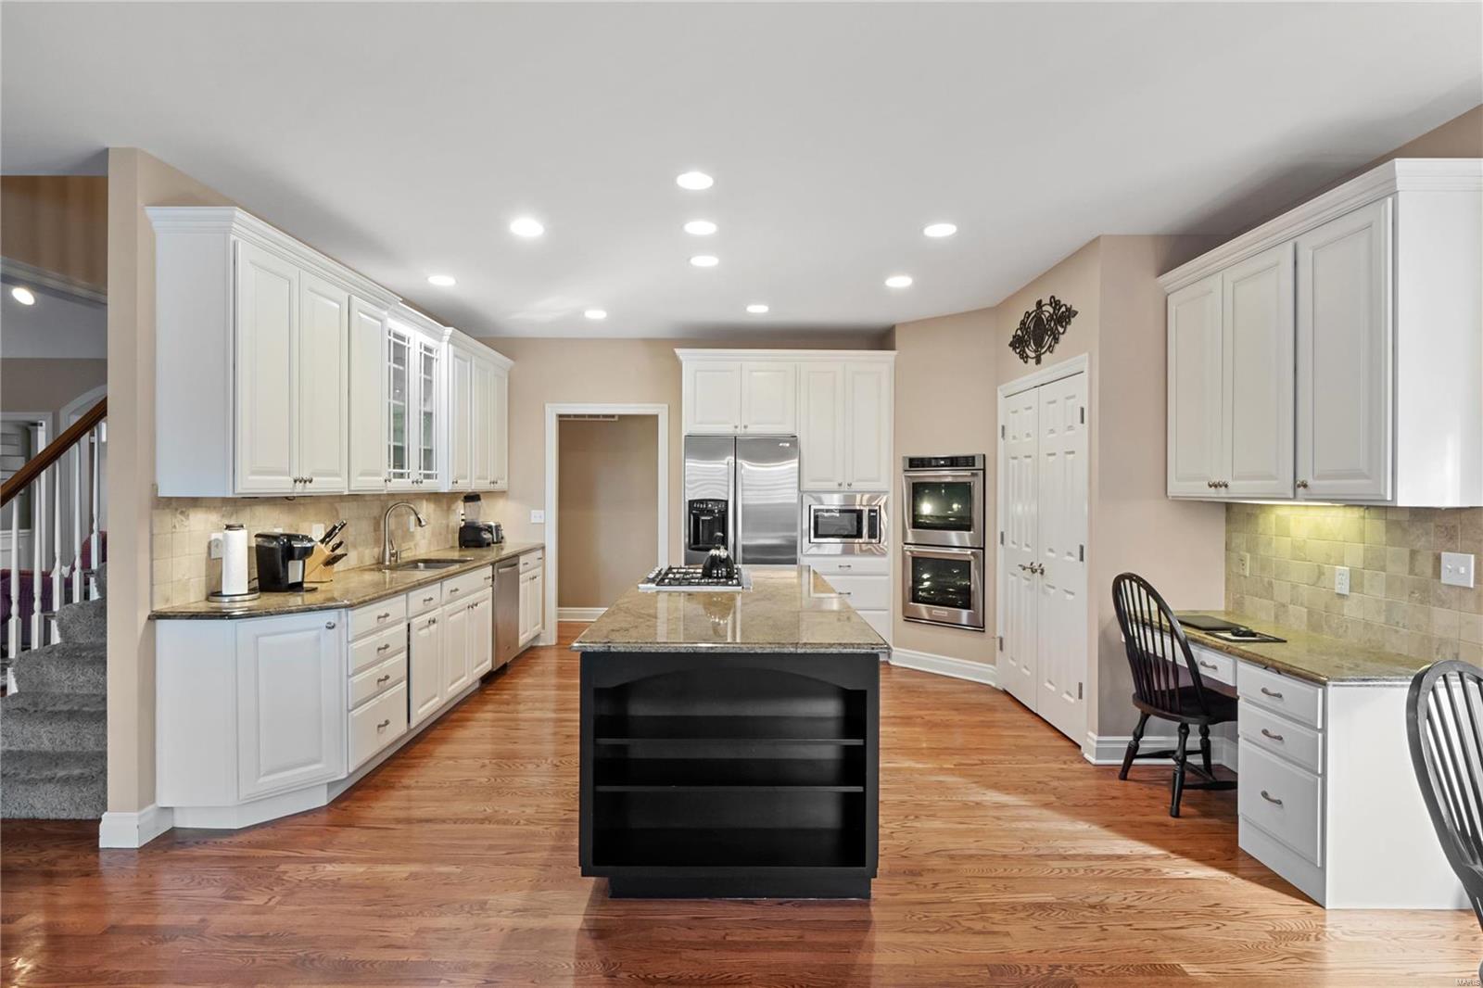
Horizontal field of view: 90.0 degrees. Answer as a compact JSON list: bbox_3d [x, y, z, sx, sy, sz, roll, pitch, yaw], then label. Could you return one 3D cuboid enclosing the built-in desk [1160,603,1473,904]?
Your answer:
[{"bbox_3d":[2.203,0.992,3.127,0.570,0.785,1.340,0,0,-1],"label":"built-in desk"}]

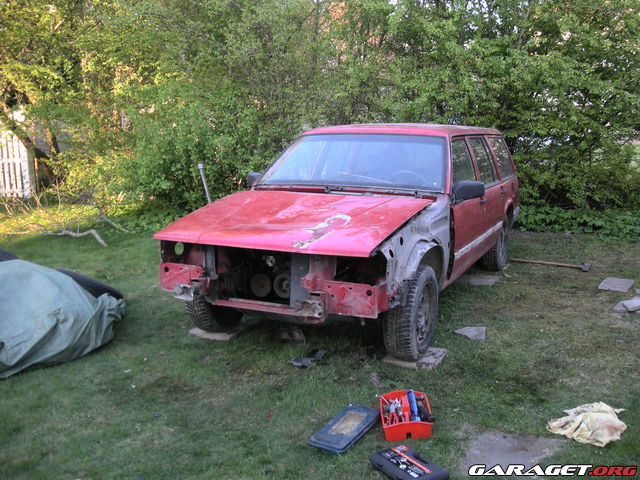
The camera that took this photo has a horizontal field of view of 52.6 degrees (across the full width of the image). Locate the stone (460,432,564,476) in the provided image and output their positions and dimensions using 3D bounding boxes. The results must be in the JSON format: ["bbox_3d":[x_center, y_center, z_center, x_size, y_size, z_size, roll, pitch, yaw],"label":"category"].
[{"bbox_3d":[0.903,1.001,2.971,0.460,0.040,0.470,3,10,20],"label":"stone"}]

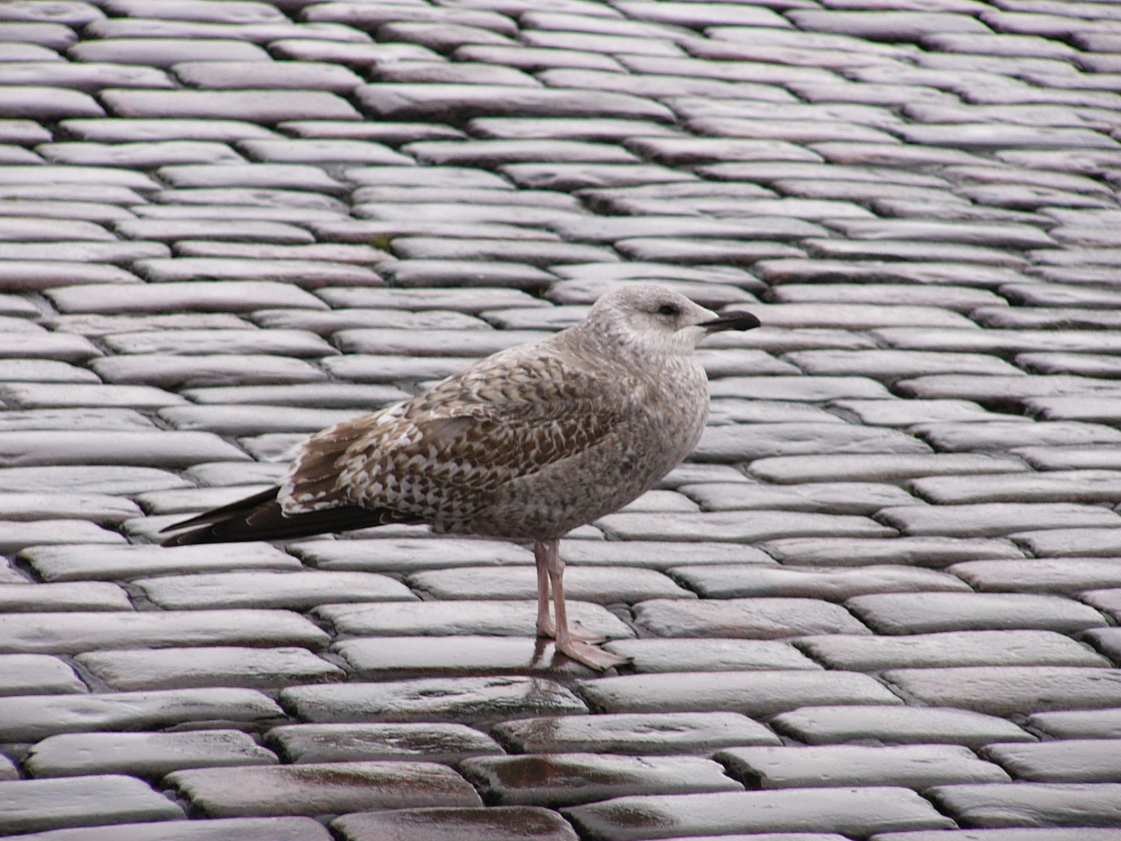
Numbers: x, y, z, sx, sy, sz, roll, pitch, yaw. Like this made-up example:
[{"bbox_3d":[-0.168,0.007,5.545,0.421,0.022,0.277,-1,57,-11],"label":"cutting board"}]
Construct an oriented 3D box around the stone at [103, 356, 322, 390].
[{"bbox_3d":[-0.344,0.000,8.586,0.202,0.100,0.133,0,12,-13],"label":"stone"}]

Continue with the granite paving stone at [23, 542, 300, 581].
[{"bbox_3d":[-0.355,0.172,7.761,0.225,0.100,0.124,0,12,-13],"label":"granite paving stone"}]

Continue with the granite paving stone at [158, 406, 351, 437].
[{"bbox_3d":[-0.274,0.048,8.370,0.203,0.100,0.118,0,12,-13],"label":"granite paving stone"}]

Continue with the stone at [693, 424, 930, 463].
[{"bbox_3d":[0.209,0.071,7.896,0.225,0.110,0.122,1,12,-17],"label":"stone"}]

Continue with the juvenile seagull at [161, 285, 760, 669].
[{"bbox_3d":[-0.085,0.035,7.452,0.509,0.316,0.160,2,12,1],"label":"juvenile seagull"}]

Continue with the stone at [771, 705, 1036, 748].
[{"bbox_3d":[0.260,0.292,6.847,0.197,0.110,0.117,1,12,-17],"label":"stone"}]

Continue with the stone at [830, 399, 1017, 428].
[{"bbox_3d":[0.332,0.046,8.066,0.150,0.110,0.109,1,12,-17],"label":"stone"}]

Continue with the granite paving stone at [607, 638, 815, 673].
[{"bbox_3d":[0.116,0.242,7.031,0.165,0.110,0.109,1,12,-17],"label":"granite paving stone"}]

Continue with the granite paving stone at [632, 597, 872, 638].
[{"bbox_3d":[0.150,0.215,7.176,0.186,0.110,0.126,1,12,-17],"label":"granite paving stone"}]

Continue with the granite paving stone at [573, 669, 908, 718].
[{"bbox_3d":[0.139,0.267,6.918,0.252,0.110,0.120,1,12,-17],"label":"granite paving stone"}]

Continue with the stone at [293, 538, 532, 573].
[{"bbox_3d":[-0.130,0.168,7.825,0.201,0.100,0.118,0,12,-13],"label":"stone"}]

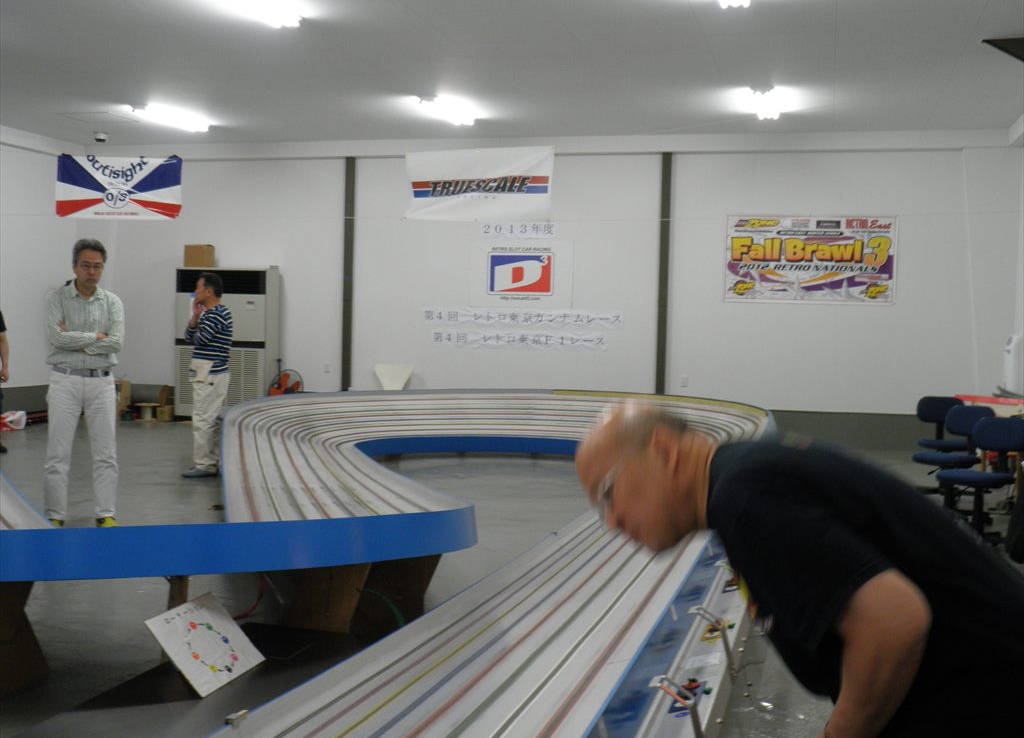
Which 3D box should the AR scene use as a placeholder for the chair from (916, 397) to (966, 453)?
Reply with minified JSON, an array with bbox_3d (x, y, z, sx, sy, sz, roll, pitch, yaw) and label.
[{"bbox_3d":[3.515,0.624,9.861,0.500,0.790,0.540,2,1,19],"label":"chair"}]

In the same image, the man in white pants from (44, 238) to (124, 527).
[{"bbox_3d":[-2.474,0.089,7.061,0.470,1.690,0.340,1,1,-16],"label":"man in white pants"}]

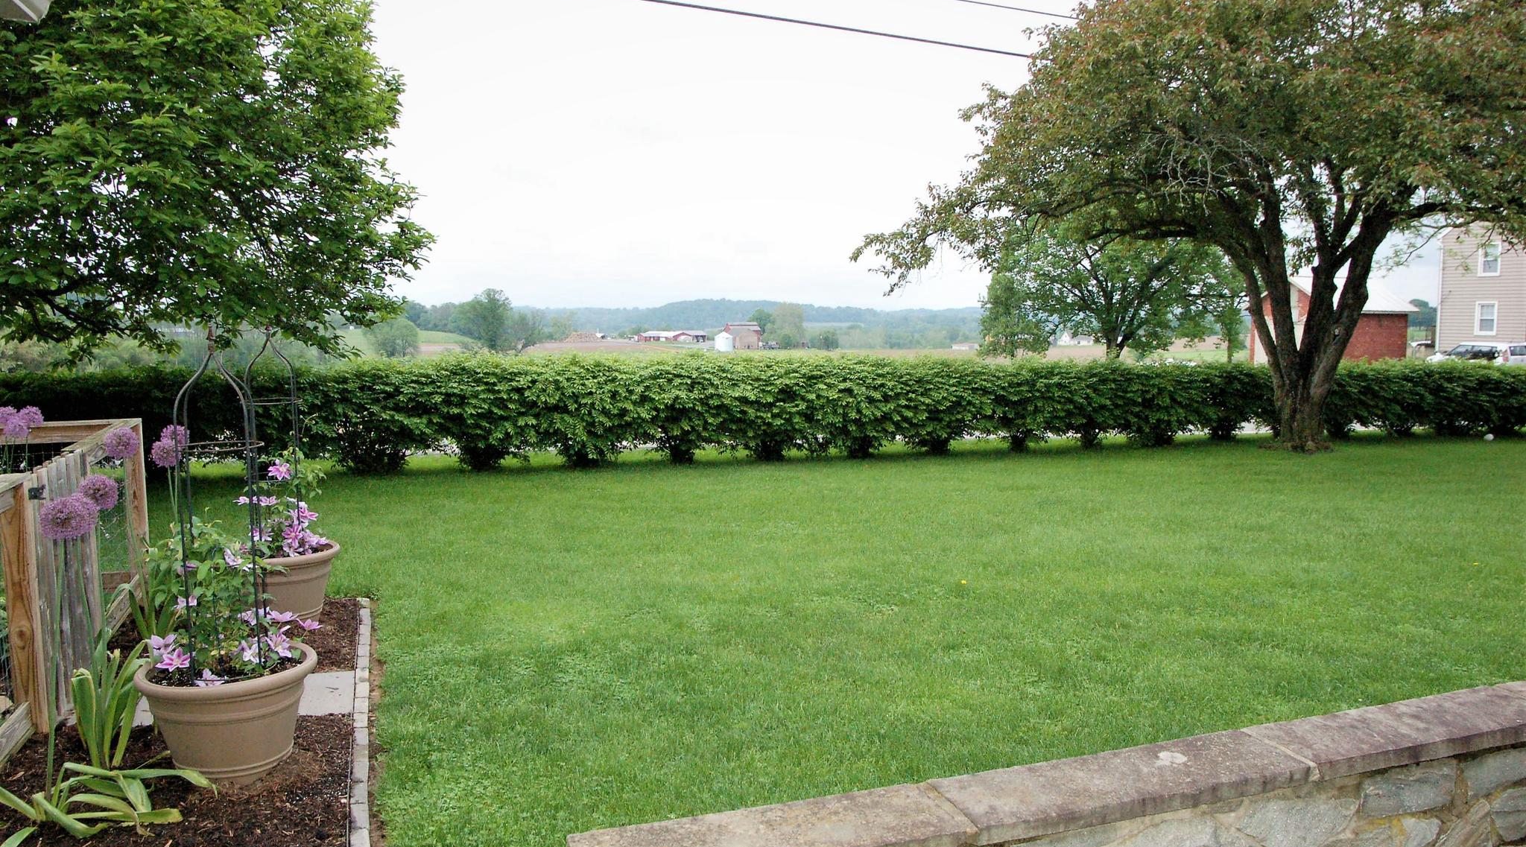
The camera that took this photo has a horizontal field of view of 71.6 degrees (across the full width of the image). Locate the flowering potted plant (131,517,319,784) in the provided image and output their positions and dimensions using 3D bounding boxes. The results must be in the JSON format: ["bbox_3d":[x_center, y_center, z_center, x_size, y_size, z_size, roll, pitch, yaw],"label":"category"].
[{"bbox_3d":[-1.913,0.776,3.793,0.610,0.900,0.610,0,5,0],"label":"flowering potted plant"}]

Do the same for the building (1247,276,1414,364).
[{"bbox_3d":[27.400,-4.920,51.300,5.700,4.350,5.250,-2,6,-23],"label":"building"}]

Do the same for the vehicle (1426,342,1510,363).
[{"bbox_3d":[31.472,-2.787,46.859,1.800,1.600,4.500,-2,5,-20],"label":"vehicle"}]

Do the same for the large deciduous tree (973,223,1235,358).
[{"bbox_3d":[13.228,-4.749,40.739,10.000,6.440,9.000,0,5,0],"label":"large deciduous tree"}]

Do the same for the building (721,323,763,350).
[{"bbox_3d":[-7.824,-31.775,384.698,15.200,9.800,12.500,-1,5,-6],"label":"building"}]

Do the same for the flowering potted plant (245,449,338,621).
[{"bbox_3d":[-2.729,0.615,6.020,0.600,0.930,0.600,0,5,0],"label":"flowering potted plant"}]

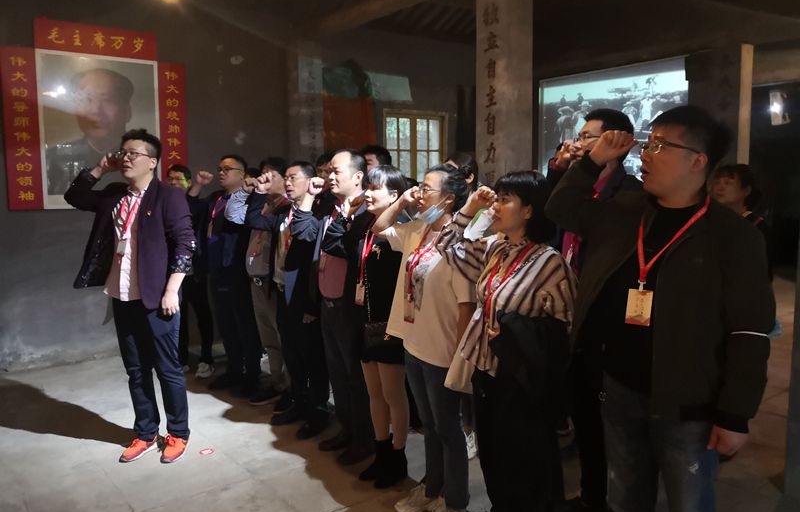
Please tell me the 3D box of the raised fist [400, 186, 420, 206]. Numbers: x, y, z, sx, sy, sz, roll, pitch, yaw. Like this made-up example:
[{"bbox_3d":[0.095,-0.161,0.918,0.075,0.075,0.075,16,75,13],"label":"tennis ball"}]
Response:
[{"bbox_3d":[0.048,-0.264,2.720,0.090,0.085,0.082,-5,7,-39],"label":"raised fist"}]

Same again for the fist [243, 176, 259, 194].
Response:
[{"bbox_3d":[-1.042,-0.491,4.350,0.100,0.110,0.100,4,6,40],"label":"fist"}]

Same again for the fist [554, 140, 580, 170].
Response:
[{"bbox_3d":[0.698,-0.419,2.600,0.100,0.115,0.100,-3,5,-28],"label":"fist"}]

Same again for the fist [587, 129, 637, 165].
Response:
[{"bbox_3d":[0.599,-0.303,1.750,0.115,0.100,0.095,-5,7,-39],"label":"fist"}]

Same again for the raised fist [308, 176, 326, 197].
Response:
[{"bbox_3d":[-0.463,-0.393,3.500,0.095,0.105,0.090,-5,7,-39],"label":"raised fist"}]

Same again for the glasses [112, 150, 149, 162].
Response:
[{"bbox_3d":[-1.476,-0.548,3.450,0.142,0.050,0.140,1,6,19],"label":"glasses"}]

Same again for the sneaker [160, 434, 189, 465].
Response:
[{"bbox_3d":[-1.308,1.090,3.621,0.102,0.105,0.285,-1,6,-1],"label":"sneaker"}]

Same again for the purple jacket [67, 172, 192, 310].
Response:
[{"bbox_3d":[-1.506,-0.086,3.480,0.690,0.750,0.400,2,5,26],"label":"purple jacket"}]

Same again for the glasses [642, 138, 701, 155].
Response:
[{"bbox_3d":[0.796,-0.315,1.830,0.140,0.045,0.140,14,2,-12],"label":"glasses"}]

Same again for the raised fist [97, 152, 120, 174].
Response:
[{"bbox_3d":[-1.598,-0.507,3.420,0.100,0.110,0.100,3,6,33],"label":"raised fist"}]

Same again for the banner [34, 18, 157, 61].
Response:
[{"bbox_3d":[-2.703,-1.931,5.612,1.000,0.250,0.020,-4,6,-37],"label":"banner"}]

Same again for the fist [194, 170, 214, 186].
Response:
[{"bbox_3d":[-1.459,-0.585,4.680,0.110,0.100,0.100,-5,7,-39],"label":"fist"}]

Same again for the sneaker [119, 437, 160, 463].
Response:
[{"bbox_3d":[-1.494,1.077,3.585,0.105,0.105,0.280,2,5,28],"label":"sneaker"}]

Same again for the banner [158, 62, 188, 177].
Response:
[{"bbox_3d":[-2.182,-1.158,6.064,0.265,1.386,0.020,-4,6,-37],"label":"banner"}]

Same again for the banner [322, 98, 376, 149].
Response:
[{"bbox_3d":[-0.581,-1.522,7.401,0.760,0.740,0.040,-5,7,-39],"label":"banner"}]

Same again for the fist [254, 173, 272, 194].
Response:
[{"bbox_3d":[-0.847,-0.450,3.870,0.100,0.115,0.100,4,6,40],"label":"fist"}]

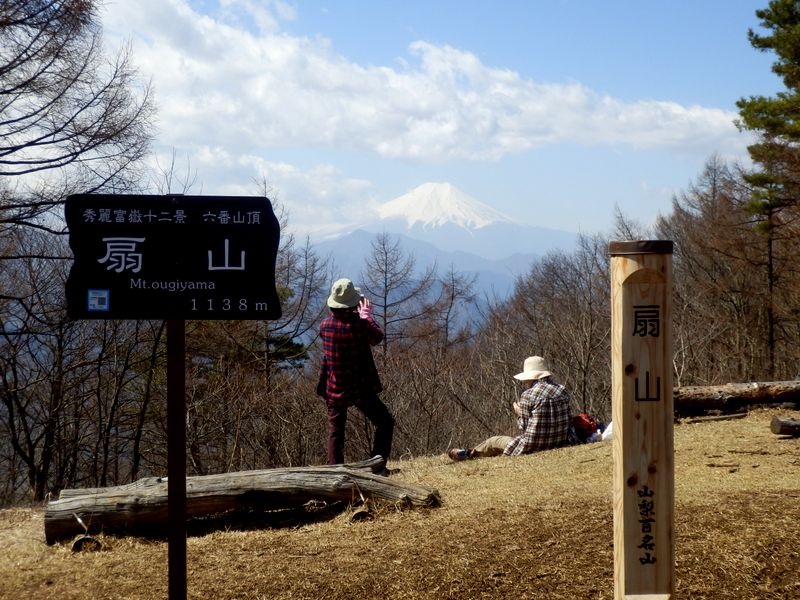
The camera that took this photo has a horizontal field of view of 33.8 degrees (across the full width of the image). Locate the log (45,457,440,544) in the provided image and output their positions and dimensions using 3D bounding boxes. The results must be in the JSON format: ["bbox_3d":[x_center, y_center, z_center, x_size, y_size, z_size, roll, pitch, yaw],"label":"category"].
[{"bbox_3d":[-1.130,1.453,9.450,2.800,0.470,0.600,-4,1,2],"label":"log"}]

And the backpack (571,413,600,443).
[{"bbox_3d":[1.593,1.097,11.250,0.310,0.310,0.260,-1,2,-14],"label":"backpack"}]

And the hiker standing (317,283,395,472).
[{"bbox_3d":[-0.340,0.641,10.550,0.560,1.610,0.500,0,2,16],"label":"hiker standing"}]

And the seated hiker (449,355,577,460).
[{"bbox_3d":[0.952,0.902,11.050,0.930,0.870,0.600,1,2,41],"label":"seated hiker"}]

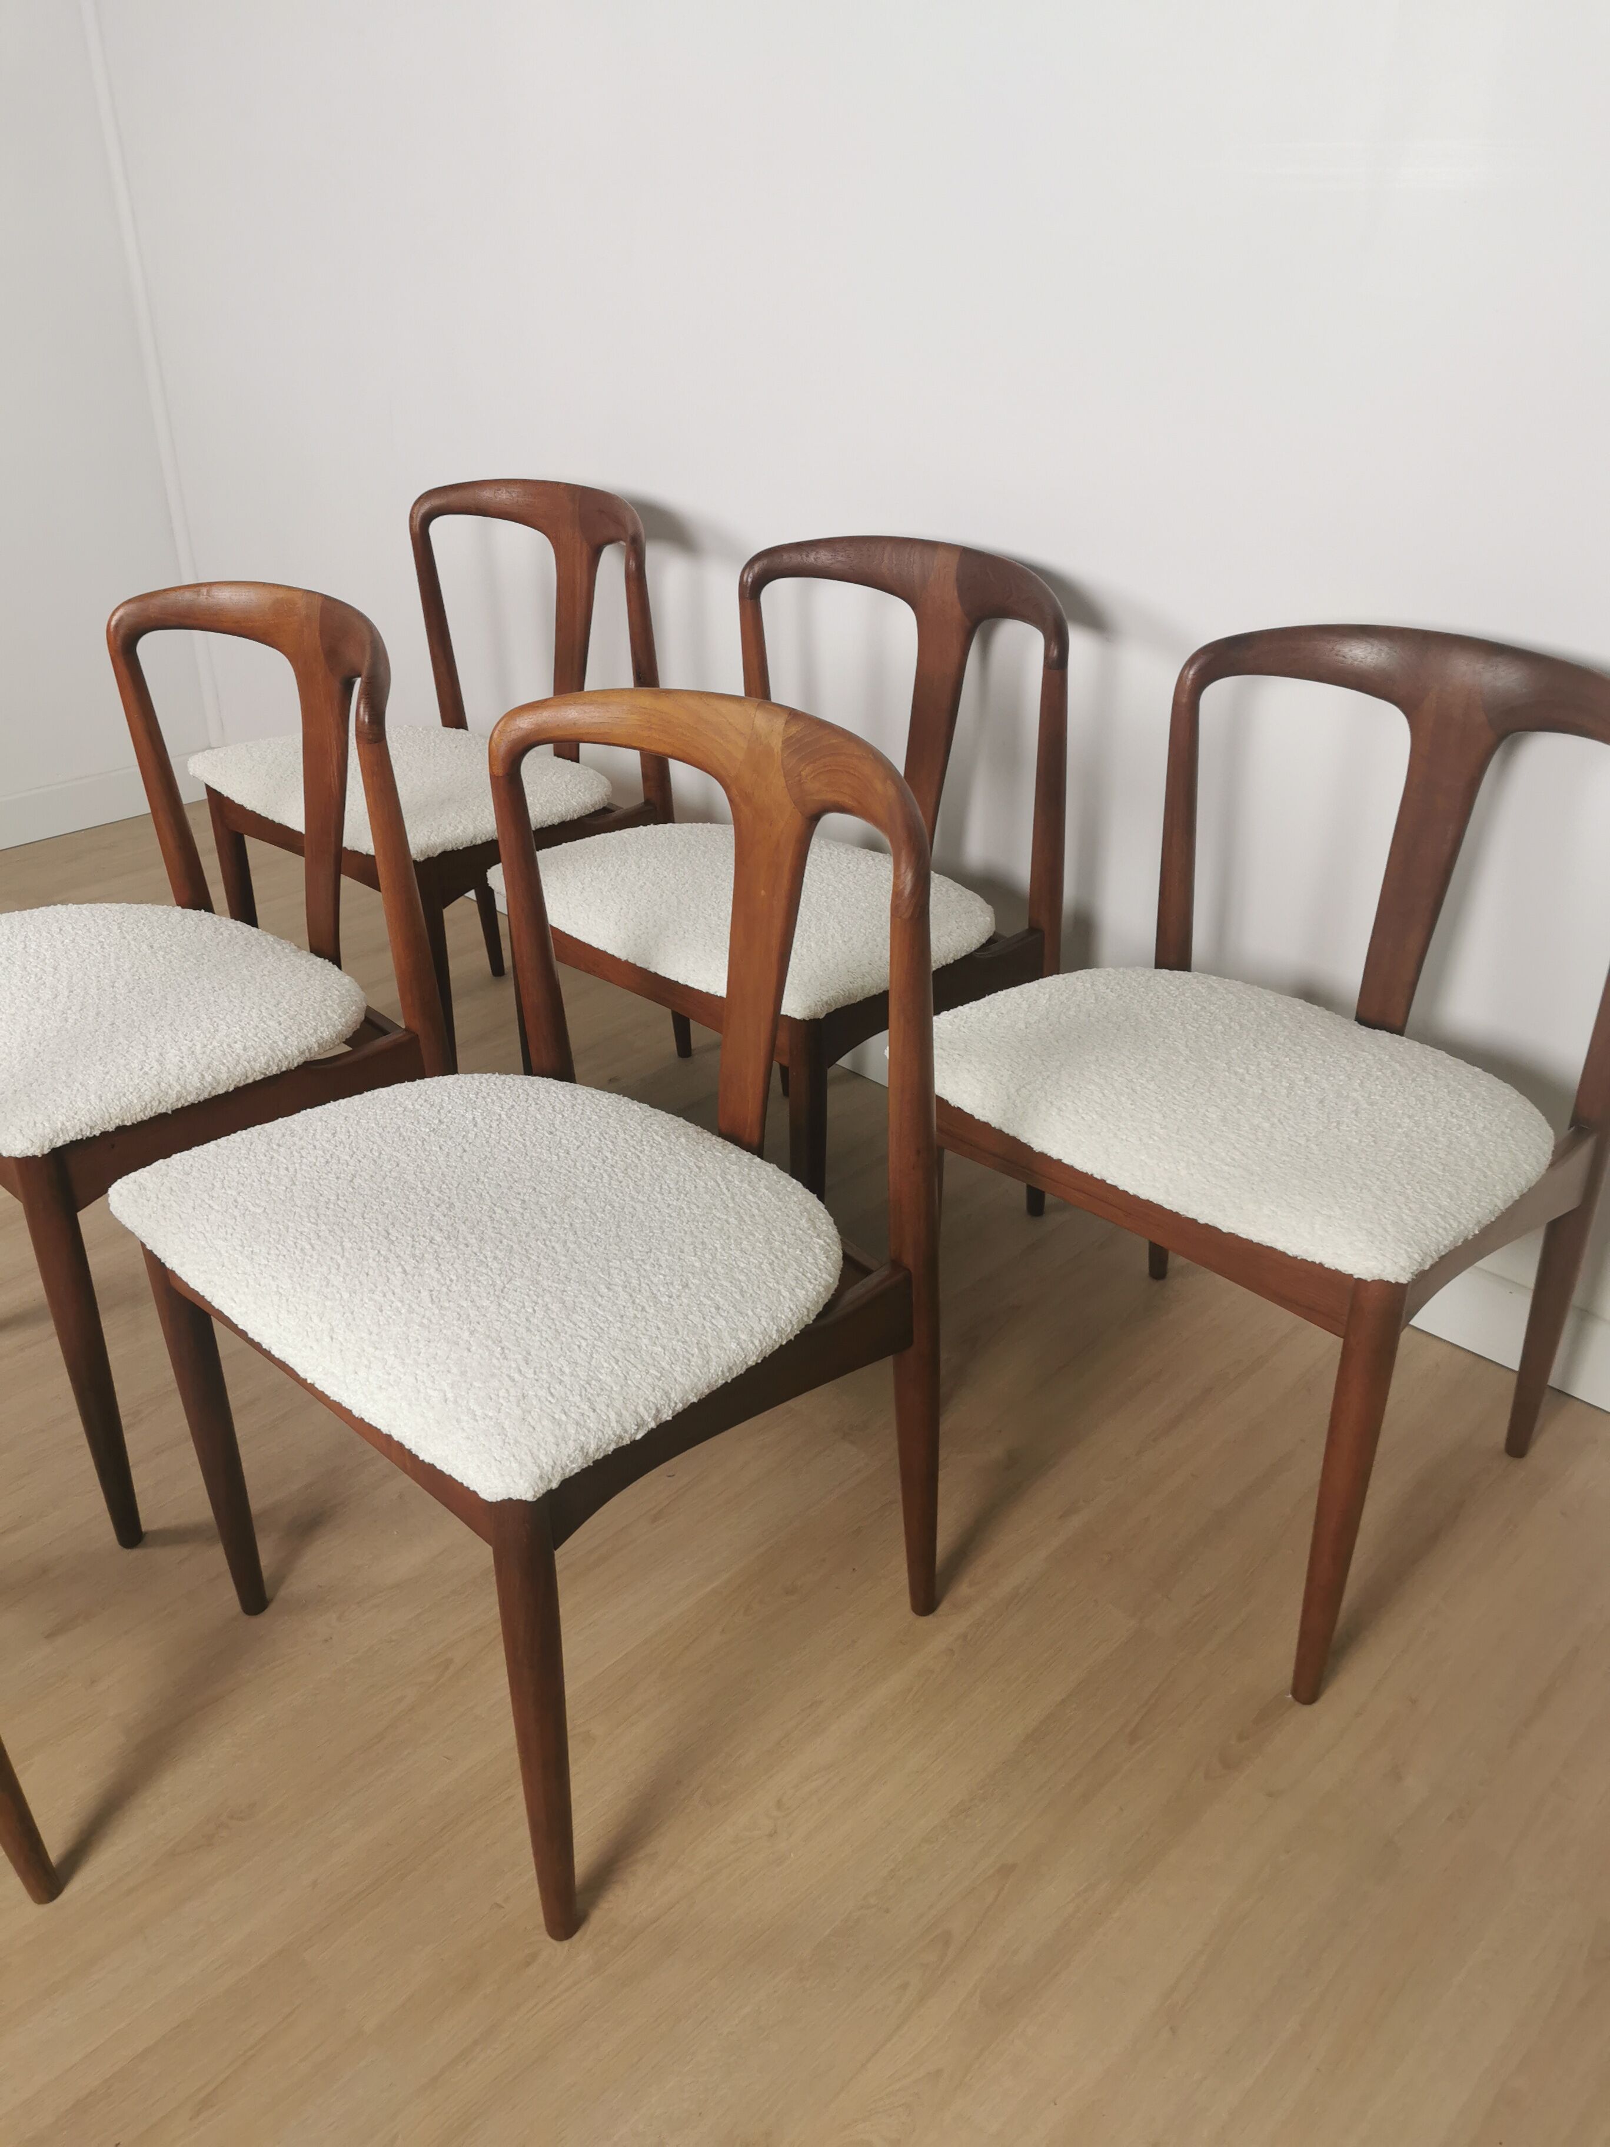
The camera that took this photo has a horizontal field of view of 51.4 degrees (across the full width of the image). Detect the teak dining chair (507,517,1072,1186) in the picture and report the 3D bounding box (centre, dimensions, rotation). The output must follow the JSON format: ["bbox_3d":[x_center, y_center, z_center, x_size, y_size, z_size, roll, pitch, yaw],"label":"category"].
[{"bbox_3d":[-0.005,-0.180,1.966,0.500,0.800,0.523,24,37,38],"label":"teak dining chair"}]

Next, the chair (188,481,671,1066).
[{"bbox_3d":[-0.487,-0.381,2.343,0.500,0.800,0.523,23,36,36],"label":"chair"}]

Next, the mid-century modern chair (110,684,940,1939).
[{"bbox_3d":[-0.193,0.142,1.369,0.500,0.800,0.523,24,37,38],"label":"mid-century modern chair"}]

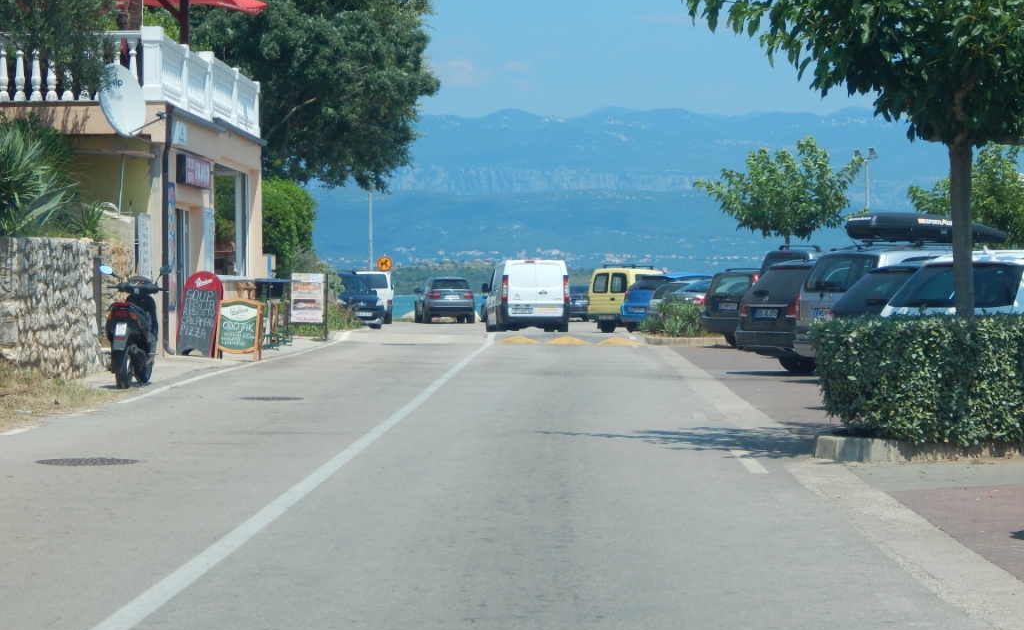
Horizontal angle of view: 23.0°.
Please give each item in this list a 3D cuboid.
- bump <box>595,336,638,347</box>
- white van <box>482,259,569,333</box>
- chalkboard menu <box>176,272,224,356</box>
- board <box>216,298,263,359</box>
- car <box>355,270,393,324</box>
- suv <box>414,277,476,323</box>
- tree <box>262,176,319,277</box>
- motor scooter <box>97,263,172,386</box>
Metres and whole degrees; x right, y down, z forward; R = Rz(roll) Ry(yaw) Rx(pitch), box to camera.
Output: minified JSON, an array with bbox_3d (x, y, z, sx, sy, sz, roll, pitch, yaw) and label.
[{"bbox_3d":[2.215,0.551,52.300,0.950,0.100,1.000,-1,1,0],"label":"bump"},{"bbox_3d":[0.350,-0.500,70.200,1.900,1.950,4.900,-1,1,-6],"label":"white van"},{"bbox_3d":[-4.720,-0.010,38.100,0.600,1.280,0.500,-1,1,5],"label":"chalkboard menu"},{"bbox_3d":[-4.452,0.245,41.000,0.680,1.020,0.420,4,1,5],"label":"board"},{"bbox_3d":[-5.400,-0.650,93.200,1.840,1.900,4.750,-1,1,-4],"label":"car"},{"bbox_3d":[-2.631,-0.592,94.889,1.930,1.760,4.850,0,1,-7],"label":"suv"},{"bbox_3d":[-5.950,-1.260,57.500,3.100,3.800,3.100,-1,1,0],"label":"tree"},{"bbox_3d":[-4.100,0.105,27.200,0.770,1.310,1.800,-1,1,1],"label":"motor scooter"}]

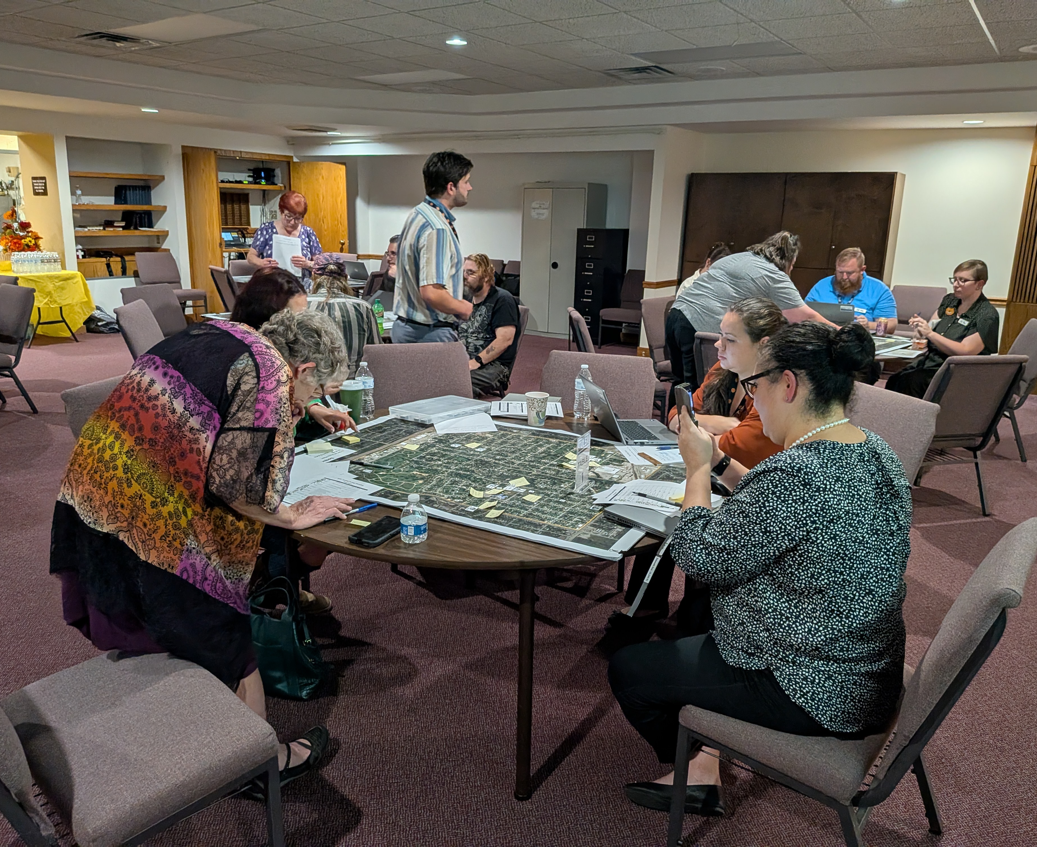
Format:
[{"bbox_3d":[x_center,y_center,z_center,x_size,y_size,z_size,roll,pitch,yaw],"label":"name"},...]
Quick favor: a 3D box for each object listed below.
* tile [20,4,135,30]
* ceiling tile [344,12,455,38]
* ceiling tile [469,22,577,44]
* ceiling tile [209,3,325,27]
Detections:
[{"bbox_3d":[-2.995,-2.765,5.319,0.600,0.020,0.600,11,18,32],"label":"tile"},{"bbox_3d":[-0.801,-2.710,5.329,0.610,0.020,0.610,12,19,32],"label":"ceiling tile"},{"bbox_3d":[0.046,-2.741,5.508,0.605,0.020,0.605,12,19,32],"label":"ceiling tile"},{"bbox_3d":[-1.642,-2.686,5.163,0.610,0.020,0.610,12,19,32],"label":"ceiling tile"}]

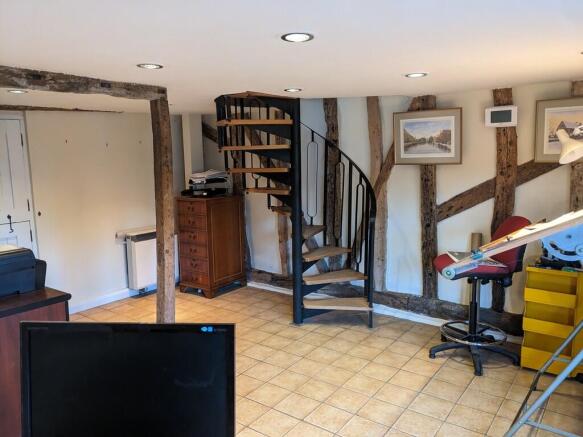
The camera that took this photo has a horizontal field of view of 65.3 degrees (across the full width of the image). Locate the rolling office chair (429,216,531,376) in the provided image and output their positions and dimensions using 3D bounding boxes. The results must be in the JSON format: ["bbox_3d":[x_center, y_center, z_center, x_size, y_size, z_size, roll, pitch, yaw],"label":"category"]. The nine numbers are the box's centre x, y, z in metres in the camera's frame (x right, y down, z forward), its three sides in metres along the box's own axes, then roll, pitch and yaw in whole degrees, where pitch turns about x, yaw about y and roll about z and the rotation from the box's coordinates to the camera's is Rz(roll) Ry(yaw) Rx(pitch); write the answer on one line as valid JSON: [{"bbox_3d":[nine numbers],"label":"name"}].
[{"bbox_3d":[1.461,0.534,3.538,0.740,1.120,0.620,-3,9,-15],"label":"rolling office chair"}]

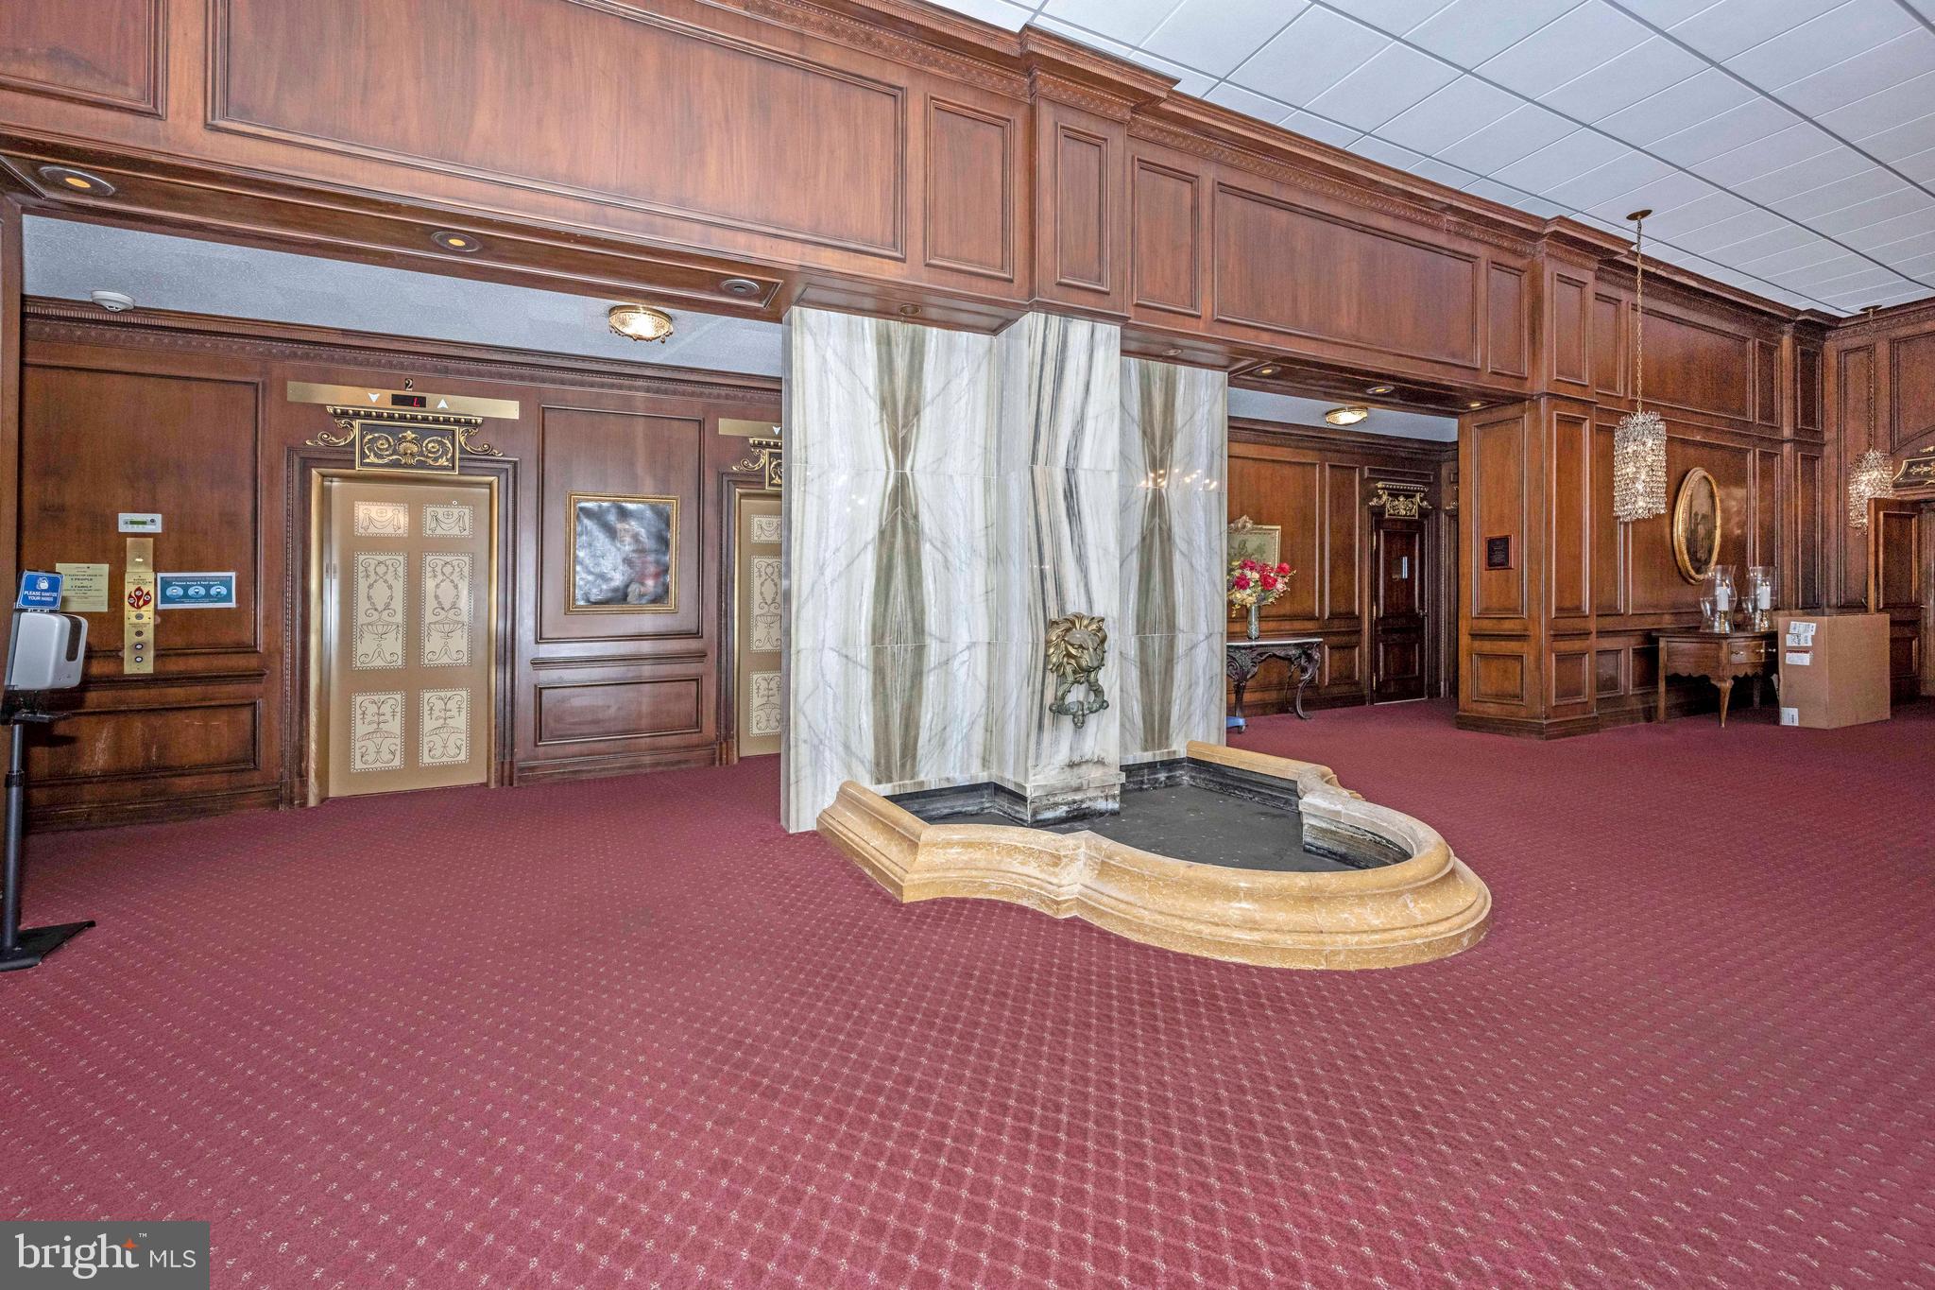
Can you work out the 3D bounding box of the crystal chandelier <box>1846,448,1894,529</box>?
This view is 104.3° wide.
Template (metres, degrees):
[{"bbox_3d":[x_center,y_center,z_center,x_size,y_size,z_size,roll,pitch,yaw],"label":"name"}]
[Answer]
[{"bbox_3d":[9.648,-1.638,8.030,0.310,0.880,0.310,-1,3,-25],"label":"crystal chandelier"}]

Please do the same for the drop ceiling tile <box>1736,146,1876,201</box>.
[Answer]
[{"bbox_3d":[6.052,-3.385,5.440,0.610,0.030,0.610,-2,4,-25],"label":"drop ceiling tile"}]

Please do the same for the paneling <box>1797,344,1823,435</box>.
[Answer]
[{"bbox_3d":[9.479,-2.881,8.465,0.570,0.915,0.050,-1,1,-25],"label":"paneling"}]

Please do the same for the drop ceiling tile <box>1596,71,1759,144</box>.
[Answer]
[{"bbox_3d":[4.380,-3.313,4.658,0.610,0.030,0.610,-2,4,-25],"label":"drop ceiling tile"}]

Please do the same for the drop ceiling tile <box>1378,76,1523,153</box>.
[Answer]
[{"bbox_3d":[2.992,-3.324,4.722,0.595,0.030,0.595,-1,1,-25],"label":"drop ceiling tile"}]

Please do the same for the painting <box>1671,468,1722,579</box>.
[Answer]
[{"bbox_3d":[7.103,-1.163,7.322,0.870,1.120,0.060,-1,3,-25],"label":"painting"}]

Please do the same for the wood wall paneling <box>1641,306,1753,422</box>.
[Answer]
[{"bbox_3d":[7.212,-2.746,7.423,2.270,0.900,0.050,-1,3,-25],"label":"wood wall paneling"}]

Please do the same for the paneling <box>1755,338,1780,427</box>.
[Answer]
[{"bbox_3d":[8.759,-2.856,8.247,0.540,0.915,0.050,-1,1,-25],"label":"paneling"}]

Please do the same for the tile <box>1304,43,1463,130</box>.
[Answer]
[{"bbox_3d":[2.443,-3.276,4.440,0.610,0.030,0.610,-2,4,-25],"label":"tile"}]

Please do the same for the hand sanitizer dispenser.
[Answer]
[{"bbox_3d":[-3.423,0.023,2.800,0.130,0.280,0.130,4,1,-16],"label":"hand sanitizer dispenser"}]

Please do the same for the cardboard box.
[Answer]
[{"bbox_3d":[7.766,0.207,6.741,1.080,0.970,0.320,-1,1,-22],"label":"cardboard box"}]

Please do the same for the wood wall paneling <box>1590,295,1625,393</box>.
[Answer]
[{"bbox_3d":[5.878,-2.738,6.888,0.510,0.885,0.050,-1,1,-25],"label":"wood wall paneling"}]

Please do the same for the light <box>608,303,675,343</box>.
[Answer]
[{"bbox_3d":[-1.915,-1.894,4.424,0.345,0.110,0.345,-1,3,-25],"label":"light"}]

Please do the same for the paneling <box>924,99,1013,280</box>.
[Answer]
[{"bbox_3d":[0.020,-2.483,4.123,0.535,0.895,0.050,-1,1,-25],"label":"paneling"}]

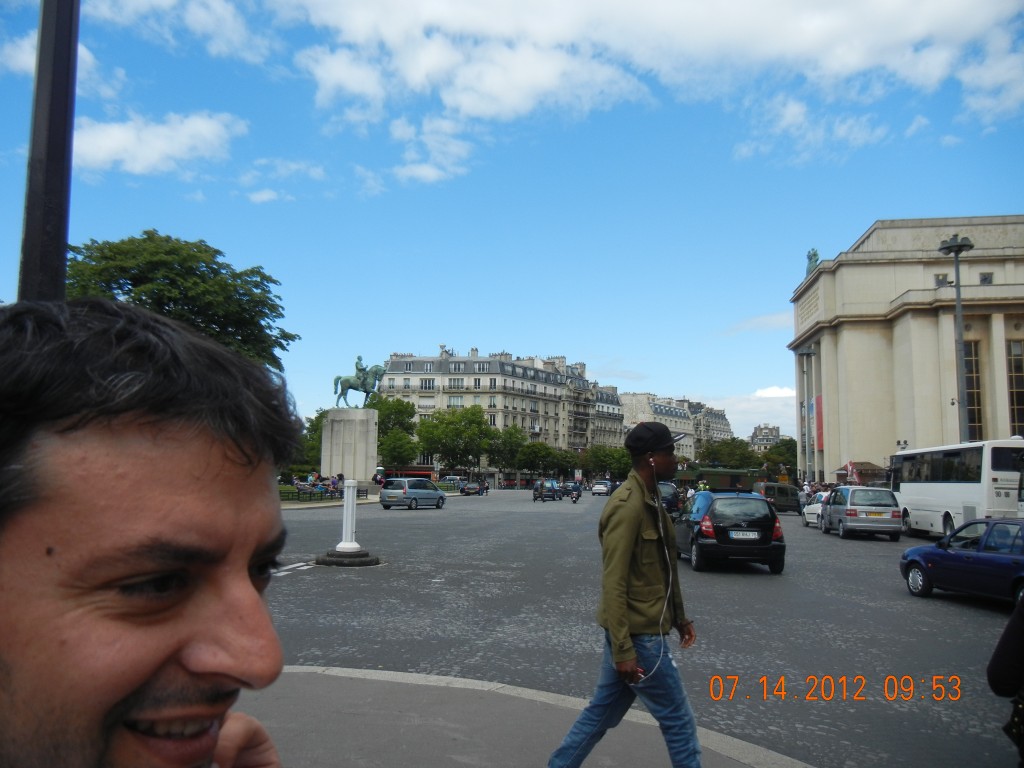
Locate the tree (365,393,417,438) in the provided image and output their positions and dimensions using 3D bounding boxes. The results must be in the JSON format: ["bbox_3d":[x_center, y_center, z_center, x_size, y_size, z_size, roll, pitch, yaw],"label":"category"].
[{"bbox_3d":[-15.126,7.277,107.829,7.800,12.200,7.800,1,-6,0],"label":"tree"}]

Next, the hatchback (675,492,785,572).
[{"bbox_3d":[4.548,3.079,18.994,1.770,1.590,3.840,1,-6,3],"label":"hatchback"}]

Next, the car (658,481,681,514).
[{"bbox_3d":[6.155,5.156,37.672,1.780,1.620,4.350,0,-6,4],"label":"car"}]

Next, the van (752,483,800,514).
[{"bbox_3d":[15.878,6.797,52.095,4.000,1.820,1.680,4,-7,-28],"label":"van"}]

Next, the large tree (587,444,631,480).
[{"bbox_3d":[17.338,14.692,157.588,8.367,7.886,8.000,0,-6,0],"label":"large tree"}]

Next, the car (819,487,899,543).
[{"bbox_3d":[12.066,4.447,30.889,1.830,1.710,4.450,0,-6,8],"label":"car"}]

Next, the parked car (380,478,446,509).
[{"bbox_3d":[-5.473,6.239,50.302,1.850,1.740,4.600,-3,-7,26],"label":"parked car"}]

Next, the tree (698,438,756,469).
[{"bbox_3d":[44.895,16.462,184.464,12.924,10.259,11.500,0,-6,0],"label":"tree"}]

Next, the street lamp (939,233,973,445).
[{"bbox_3d":[21.502,-0.367,42.280,1.700,13.781,1.700,0,-6,0],"label":"street lamp"}]

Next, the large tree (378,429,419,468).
[{"bbox_3d":[-17.053,11.157,131.523,6.395,9.127,6.600,0,-6,0],"label":"large tree"}]

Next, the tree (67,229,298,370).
[{"bbox_3d":[-19.542,-0.670,49.341,14.500,15.000,14.500,1,-6,0],"label":"tree"}]

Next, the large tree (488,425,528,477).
[{"bbox_3d":[-0.566,11.272,136.472,6.175,10.096,6.400,0,-6,0],"label":"large tree"}]

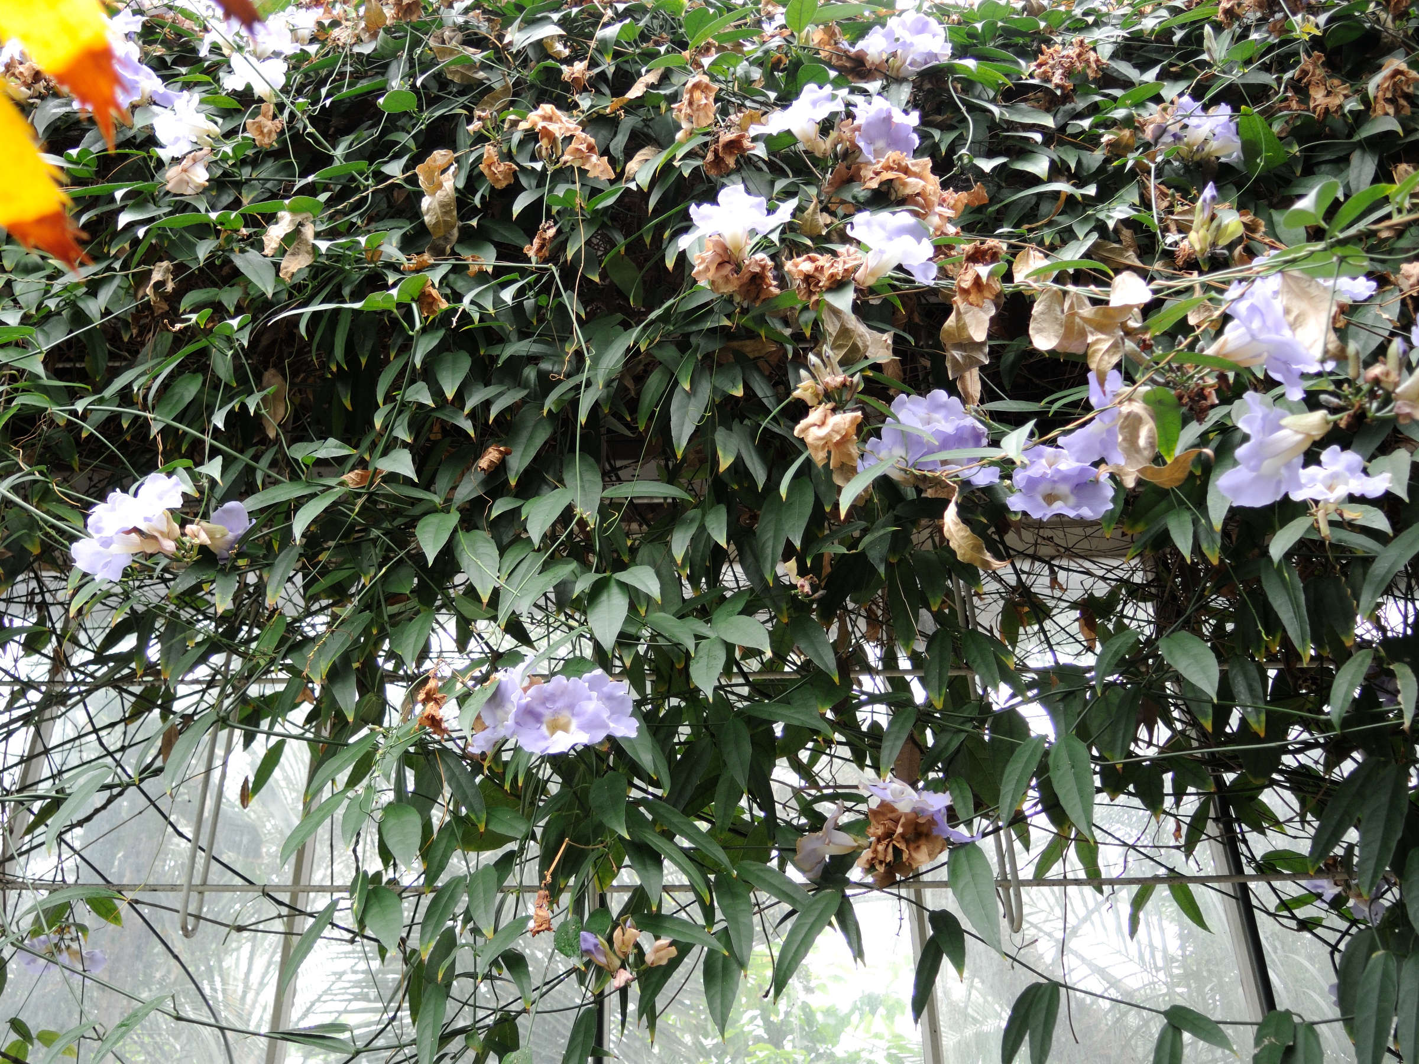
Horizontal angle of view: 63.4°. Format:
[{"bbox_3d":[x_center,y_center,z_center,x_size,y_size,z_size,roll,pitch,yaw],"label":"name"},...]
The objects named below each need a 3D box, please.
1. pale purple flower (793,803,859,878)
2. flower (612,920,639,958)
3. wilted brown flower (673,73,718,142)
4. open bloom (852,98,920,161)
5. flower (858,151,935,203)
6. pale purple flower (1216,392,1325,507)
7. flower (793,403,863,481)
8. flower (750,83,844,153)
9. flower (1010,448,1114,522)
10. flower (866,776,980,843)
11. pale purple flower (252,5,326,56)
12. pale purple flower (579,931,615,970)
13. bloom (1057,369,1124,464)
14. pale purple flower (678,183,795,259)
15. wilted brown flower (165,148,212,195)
[{"bbox_3d":[0.102,0.262,0.970,0.058,0.064,0.058,-12,-33,18],"label":"pale purple flower"},{"bbox_3d":[-0.087,0.425,1.200,0.028,0.040,0.028,-2,-29,0],"label":"flower"},{"bbox_3d":[-0.018,-0.530,1.430,0.056,0.078,0.050,-1,-29,0],"label":"wilted brown flower"},{"bbox_3d":[0.195,-0.445,1.269,0.073,0.057,0.052,0,-32,-3],"label":"open bloom"},{"bbox_3d":[0.203,-0.380,1.227,0.079,0.044,0.046,1,-32,-6],"label":"flower"},{"bbox_3d":[0.488,-0.071,0.998,0.071,0.079,0.075,-27,-39,34],"label":"pale purple flower"},{"bbox_3d":[0.114,-0.085,1.100,0.065,0.072,0.055,-1,-29,0],"label":"flower"},{"bbox_3d":[0.078,-0.360,1.000,0.082,0.062,0.052,-18,-74,25],"label":"flower"},{"bbox_3d":[0.286,-0.039,0.940,0.086,0.063,0.055,-4,-30,4],"label":"flower"},{"bbox_3d":[0.197,0.259,1.071,0.100,0.052,0.060,-6,-32,6],"label":"flower"},{"bbox_3d":[-0.520,-0.617,1.414,0.085,0.048,0.050,-2,-32,-1],"label":"pale purple flower"},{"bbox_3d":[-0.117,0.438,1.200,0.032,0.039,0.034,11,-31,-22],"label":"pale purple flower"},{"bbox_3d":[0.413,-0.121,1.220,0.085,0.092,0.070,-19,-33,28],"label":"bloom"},{"bbox_3d":[0.022,-0.250,0.930,0.092,0.058,0.078,-3,12,2],"label":"pale purple flower"},{"bbox_3d":[-0.545,-0.377,1.200,0.038,0.044,0.042,25,-25,19],"label":"wilted brown flower"}]

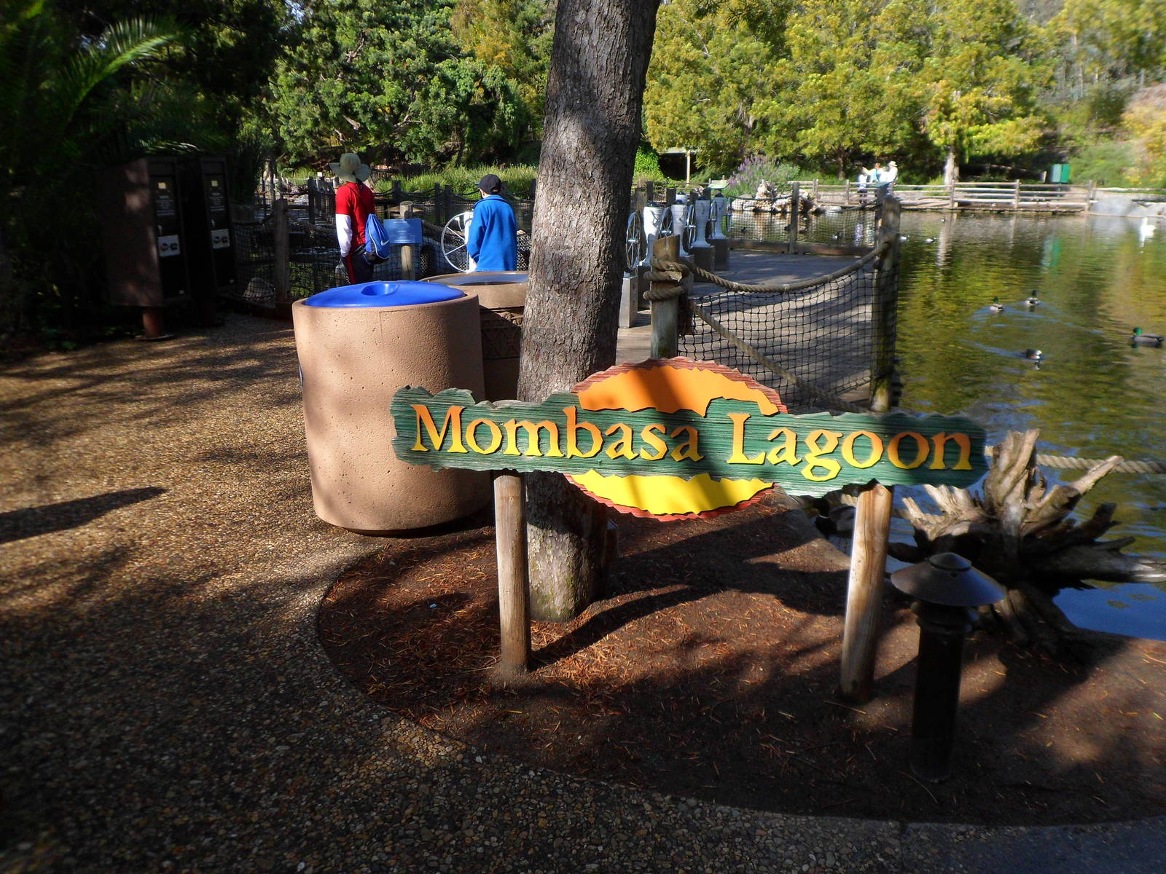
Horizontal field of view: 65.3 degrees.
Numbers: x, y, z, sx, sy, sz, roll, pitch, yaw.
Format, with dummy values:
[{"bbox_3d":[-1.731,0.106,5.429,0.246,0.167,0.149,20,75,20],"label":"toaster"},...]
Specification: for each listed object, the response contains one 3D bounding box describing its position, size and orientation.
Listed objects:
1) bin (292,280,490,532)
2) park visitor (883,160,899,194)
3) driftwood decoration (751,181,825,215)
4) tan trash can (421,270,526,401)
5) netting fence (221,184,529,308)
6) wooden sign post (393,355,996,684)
[{"bbox_3d":[-0.879,-0.155,4.285,0.830,1.025,0.830,-1,16,0],"label":"bin"},{"bbox_3d":[12.563,-10.405,37.165,0.420,1.720,0.520,-3,16,-5],"label":"park visitor"},{"bbox_3d":[8.026,-9.492,35.836,3.000,1.250,1.500,1,17,10],"label":"driftwood decoration"},{"bbox_3d":[-0.507,-0.409,5.196,0.790,0.980,0.790,-1,16,0],"label":"tan trash can"},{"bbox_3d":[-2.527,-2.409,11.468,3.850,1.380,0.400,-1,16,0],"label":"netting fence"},{"bbox_3d":[0.277,0.262,2.722,1.675,1.050,0.150,1,17,9],"label":"wooden sign post"}]

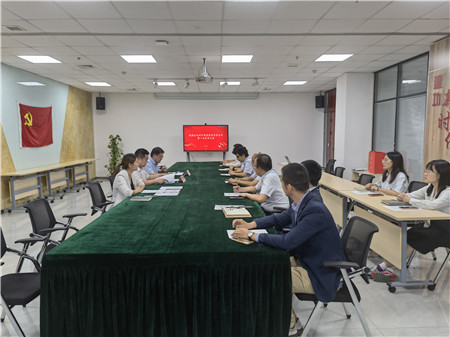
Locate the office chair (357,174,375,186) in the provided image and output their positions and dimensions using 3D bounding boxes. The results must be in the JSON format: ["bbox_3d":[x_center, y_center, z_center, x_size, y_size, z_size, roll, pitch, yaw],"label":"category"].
[{"bbox_3d":[1.888,0.542,4.747,0.580,0.840,0.580,-2,6,-15],"label":"office chair"}]

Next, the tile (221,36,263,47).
[{"bbox_3d":[0.262,-1.924,4.868,0.595,0.020,0.595,-1,6,-1],"label":"tile"}]

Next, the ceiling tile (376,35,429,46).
[{"bbox_3d":[2.658,-1.953,4.892,0.600,0.020,0.600,-1,6,-1],"label":"ceiling tile"}]

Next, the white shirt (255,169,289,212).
[{"bbox_3d":[0.529,0.256,3.738,0.420,0.540,0.480,-1,6,-1],"label":"white shirt"}]

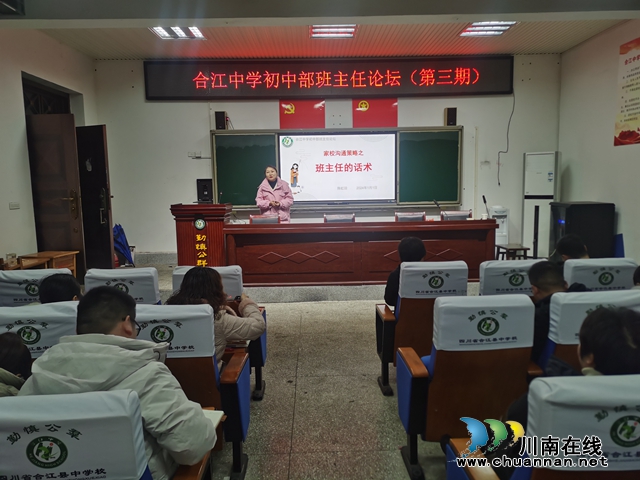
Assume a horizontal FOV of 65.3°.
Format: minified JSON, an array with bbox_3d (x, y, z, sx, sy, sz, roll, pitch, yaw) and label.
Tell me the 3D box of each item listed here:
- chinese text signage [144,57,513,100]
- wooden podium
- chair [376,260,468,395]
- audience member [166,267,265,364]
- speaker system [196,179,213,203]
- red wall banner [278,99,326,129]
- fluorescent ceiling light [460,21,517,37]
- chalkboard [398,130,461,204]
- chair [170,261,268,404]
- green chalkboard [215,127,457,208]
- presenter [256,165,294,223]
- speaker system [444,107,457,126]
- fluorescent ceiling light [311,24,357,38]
[{"bbox_3d":[0.181,-2.591,8.027,5.900,0.595,0.100,-1,7,-2],"label":"chinese text signage"},{"bbox_3d":[-1.558,0.056,6.801,0.730,1.080,0.520,-1,7,-1],"label":"wooden podium"},{"bbox_3d":[0.770,0.639,3.775,0.630,1.040,0.600,-1,7,-1],"label":"chair"},{"bbox_3d":[-0.605,0.723,2.962,0.580,1.130,0.700,0,7,5],"label":"audience member"},{"bbox_3d":[-1.843,-0.787,7.959,0.235,0.345,0.220,-1,7,-2],"label":"speaker system"},{"bbox_3d":[-0.286,-2.038,8.065,0.740,0.500,0.020,-1,7,-1],"label":"red wall banner"},{"bbox_3d":[2.253,-2.857,6.720,0.610,0.070,0.610,-1,7,-2],"label":"fluorescent ceiling light"},{"bbox_3d":[1.777,-1.195,8.110,1.020,1.220,0.060,-1,7,-1],"label":"chalkboard"},{"bbox_3d":[-0.754,0.673,3.739,0.630,1.040,0.580,-1,7,-1],"label":"chair"},{"bbox_3d":[0.298,-1.172,8.104,4.030,1.240,0.100,-1,7,-1],"label":"green chalkboard"},{"bbox_3d":[-0.663,-0.315,7.508,0.550,1.610,0.360,-1,7,-1],"label":"presenter"},{"bbox_3d":[2.122,-1.990,8.117,0.160,0.285,0.190,-1,7,-2],"label":"speaker system"},{"bbox_3d":[0.179,-2.752,6.583,0.600,0.080,0.610,-1,7,-1],"label":"fluorescent ceiling light"}]

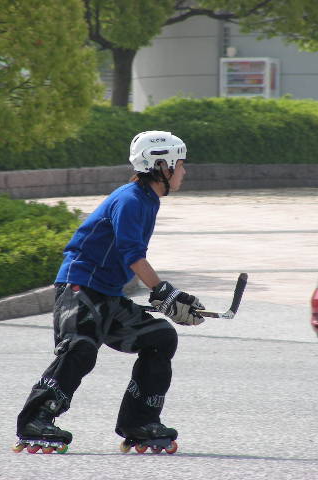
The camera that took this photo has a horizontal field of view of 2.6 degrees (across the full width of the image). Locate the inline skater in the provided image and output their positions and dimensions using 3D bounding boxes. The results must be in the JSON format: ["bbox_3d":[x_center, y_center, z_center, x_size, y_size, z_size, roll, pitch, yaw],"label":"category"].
[{"bbox_3d":[-0.243,0.257,34.400,0.930,1.580,0.580,0,0,3],"label":"inline skater"}]

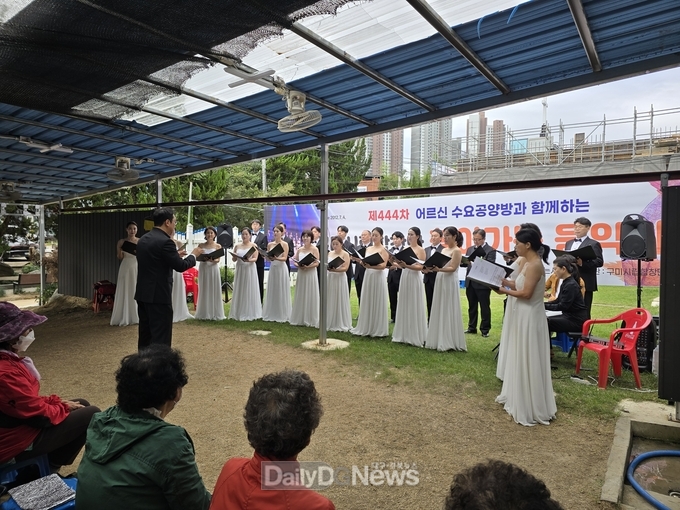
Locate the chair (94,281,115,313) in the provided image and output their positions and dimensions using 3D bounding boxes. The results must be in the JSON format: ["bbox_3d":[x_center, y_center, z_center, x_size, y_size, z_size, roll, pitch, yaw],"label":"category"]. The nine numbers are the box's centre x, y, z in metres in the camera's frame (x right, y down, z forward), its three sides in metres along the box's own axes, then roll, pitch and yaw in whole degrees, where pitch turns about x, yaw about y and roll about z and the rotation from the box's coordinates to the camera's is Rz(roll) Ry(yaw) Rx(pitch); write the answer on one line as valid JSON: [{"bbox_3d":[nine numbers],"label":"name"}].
[{"bbox_3d":[-4.380,0.770,8.400,0.440,0.600,0.440,0,1,-27],"label":"chair"}]

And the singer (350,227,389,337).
[{"bbox_3d":[0.452,0.405,7.050,0.520,1.660,0.520,1,1,30],"label":"singer"}]

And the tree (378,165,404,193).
[{"bbox_3d":[2.850,-2.130,25.000,2.200,5.976,2.200,1,1,6],"label":"tree"}]

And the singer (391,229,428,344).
[{"bbox_3d":[1.030,0.431,6.600,0.560,1.670,0.520,-1,2,-35],"label":"singer"}]

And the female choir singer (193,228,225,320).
[{"bbox_3d":[-2.320,0.320,8.100,0.580,1.660,0.540,0,1,-12],"label":"female choir singer"}]

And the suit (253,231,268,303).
[{"bbox_3d":[-1.690,0.265,9.200,0.510,1.480,0.340,0,2,-2],"label":"suit"}]

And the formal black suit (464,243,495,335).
[{"bbox_3d":[2.301,0.549,7.400,0.500,1.507,0.380,1,2,34],"label":"formal black suit"}]

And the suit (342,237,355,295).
[{"bbox_3d":[0.096,0.430,8.700,0.500,1.500,0.360,1,1,23],"label":"suit"}]

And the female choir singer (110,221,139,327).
[{"bbox_3d":[-3.350,0.285,7.250,0.560,1.660,0.560,0,1,-25],"label":"female choir singer"}]

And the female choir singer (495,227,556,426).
[{"bbox_3d":[1.700,0.605,4.100,0.600,1.690,0.500,1,2,23],"label":"female choir singer"}]

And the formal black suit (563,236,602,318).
[{"bbox_3d":[3.260,0.520,6.050,0.420,1.500,0.520,0,1,-41],"label":"formal black suit"}]

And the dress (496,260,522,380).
[{"bbox_3d":[1.858,0.687,4.500,0.550,1.285,0.500,1,1,7],"label":"dress"}]

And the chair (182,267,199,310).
[{"bbox_3d":[-2.987,0.666,8.850,0.560,0.830,0.560,0,2,-6],"label":"chair"}]

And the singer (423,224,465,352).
[{"bbox_3d":[1.443,0.425,6.150,0.570,1.627,0.530,0,1,-31],"label":"singer"}]

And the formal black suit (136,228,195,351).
[{"bbox_3d":[-1.740,0.480,4.550,0.520,1.500,0.520,0,1,-37],"label":"formal black suit"}]

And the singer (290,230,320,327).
[{"bbox_3d":[-0.602,0.395,8.000,0.560,1.650,0.560,1,2,25],"label":"singer"}]

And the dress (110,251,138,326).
[{"bbox_3d":[-3.544,0.498,7.500,0.550,1.278,0.500,0,1,-23],"label":"dress"}]

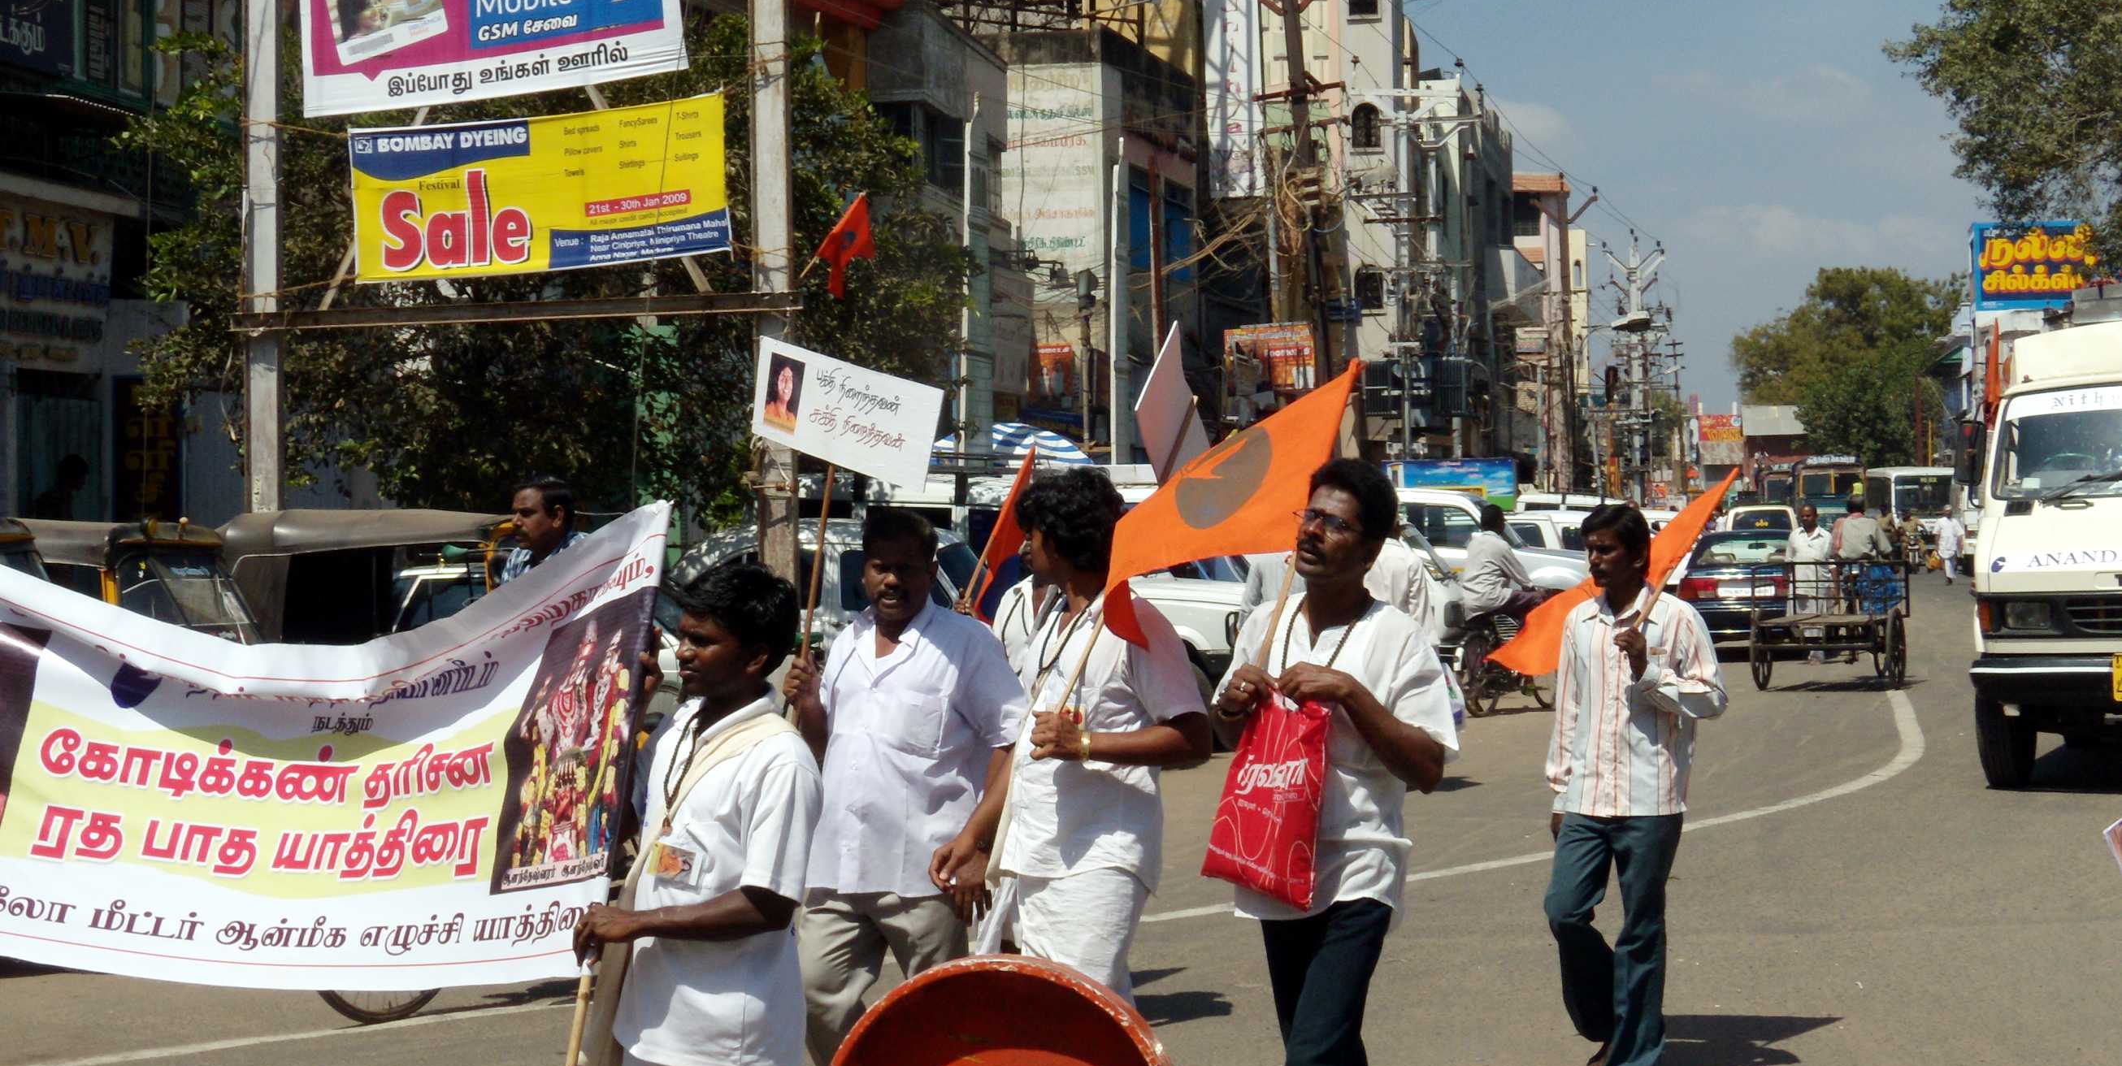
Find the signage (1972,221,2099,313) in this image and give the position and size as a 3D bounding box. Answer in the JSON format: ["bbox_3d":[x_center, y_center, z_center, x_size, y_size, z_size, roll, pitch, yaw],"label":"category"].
[{"bbox_3d":[23.852,-6.511,75.000,3.200,2.250,0.300,0,0,14],"label":"signage"}]

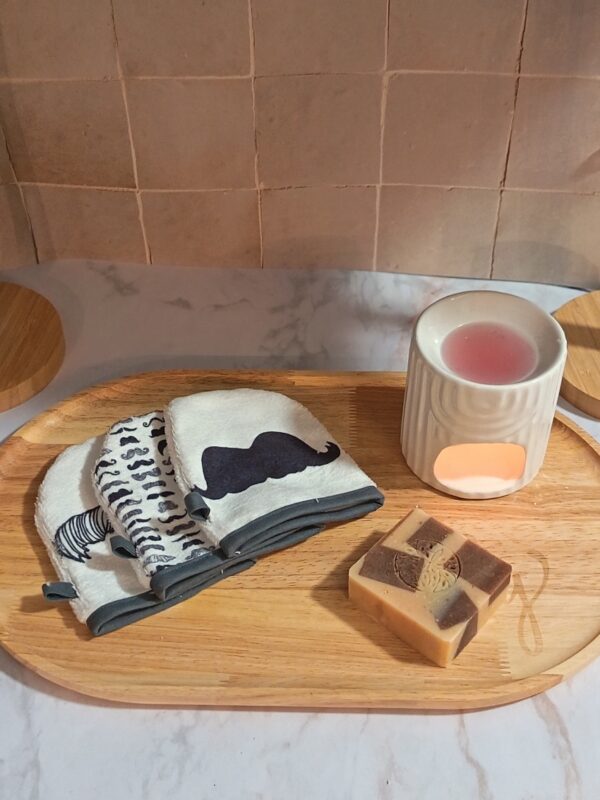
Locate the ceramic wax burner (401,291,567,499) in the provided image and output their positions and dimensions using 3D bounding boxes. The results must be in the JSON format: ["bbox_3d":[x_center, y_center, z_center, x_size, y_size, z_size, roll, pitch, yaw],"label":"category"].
[{"bbox_3d":[0.116,-0.004,0.711,0.093,0.098,0.093,2,45,4],"label":"ceramic wax burner"}]

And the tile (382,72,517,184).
[{"bbox_3d":[0.107,-0.197,0.812,0.091,0.091,0.010,1,45,2],"label":"tile"}]

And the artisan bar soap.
[{"bbox_3d":[0.076,0.108,0.649,0.070,0.026,0.062,31,53,28],"label":"artisan bar soap"}]

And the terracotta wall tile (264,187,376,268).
[{"bbox_3d":[0.016,-0.137,0.875,0.091,0.078,0.010,1,45,2],"label":"terracotta wall tile"}]

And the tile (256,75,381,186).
[{"bbox_3d":[0.015,-0.198,0.816,0.091,0.091,0.010,1,45,2],"label":"tile"}]

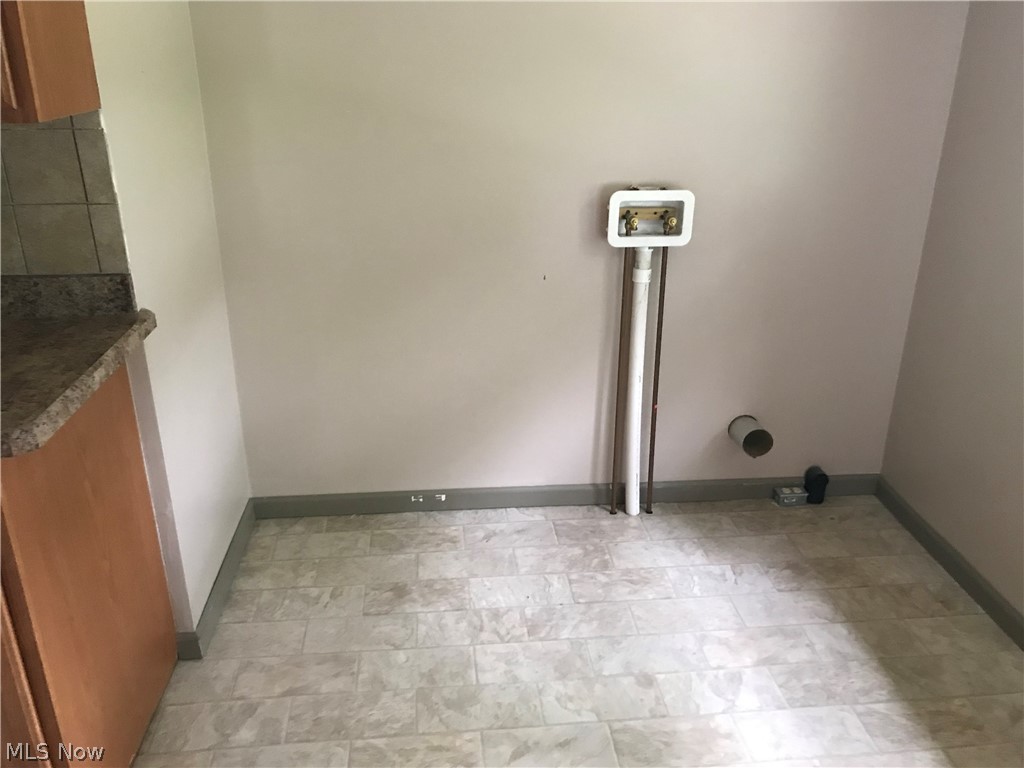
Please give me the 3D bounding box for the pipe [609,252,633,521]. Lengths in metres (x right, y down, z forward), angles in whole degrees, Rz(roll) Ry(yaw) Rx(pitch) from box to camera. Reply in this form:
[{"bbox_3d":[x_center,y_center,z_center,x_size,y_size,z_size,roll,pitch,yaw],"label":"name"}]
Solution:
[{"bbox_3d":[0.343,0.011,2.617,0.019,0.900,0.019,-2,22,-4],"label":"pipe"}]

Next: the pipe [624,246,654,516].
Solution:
[{"bbox_3d":[0.397,0.013,2.611,0.056,0.905,0.056,-3,22,-4],"label":"pipe"}]

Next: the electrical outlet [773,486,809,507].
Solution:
[{"bbox_3d":[0.956,0.387,2.831,0.100,0.044,0.051,-2,22,-4],"label":"electrical outlet"}]

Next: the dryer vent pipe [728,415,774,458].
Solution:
[{"bbox_3d":[0.781,0.170,2.708,0.100,0.100,0.120,-3,22,-8],"label":"dryer vent pipe"}]

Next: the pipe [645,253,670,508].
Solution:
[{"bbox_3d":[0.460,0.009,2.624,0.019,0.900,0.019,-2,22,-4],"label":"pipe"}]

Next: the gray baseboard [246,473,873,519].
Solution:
[{"bbox_3d":[0.208,0.379,2.803,2.120,0.080,0.016,-2,22,-4],"label":"gray baseboard"}]

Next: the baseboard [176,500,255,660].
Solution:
[{"bbox_3d":[-0.840,0.535,2.414,0.050,0.080,0.683,-2,22,-4],"label":"baseboard"}]

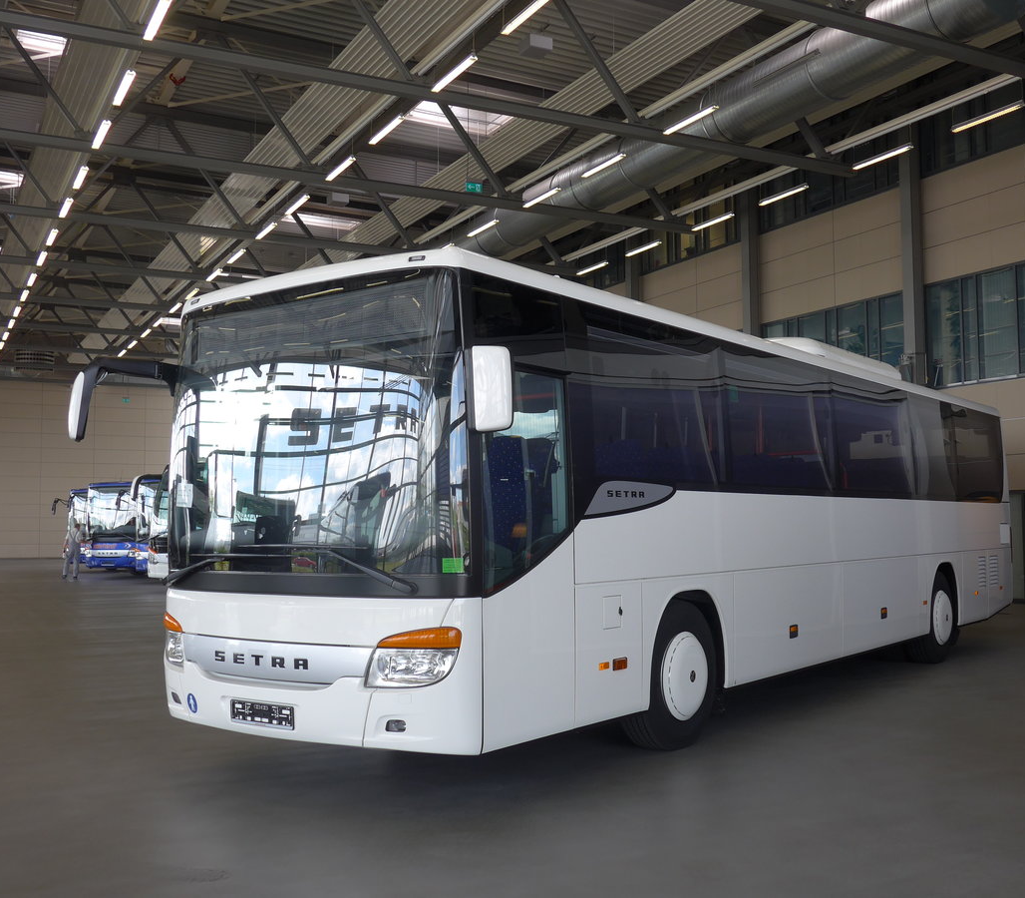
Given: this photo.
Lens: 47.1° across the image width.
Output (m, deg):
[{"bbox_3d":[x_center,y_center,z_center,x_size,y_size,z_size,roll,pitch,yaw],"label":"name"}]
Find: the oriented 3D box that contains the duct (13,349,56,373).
[{"bbox_3d":[-22.056,-4.025,54.212,1.900,1.200,1.200,1,-4,-27],"label":"duct"}]

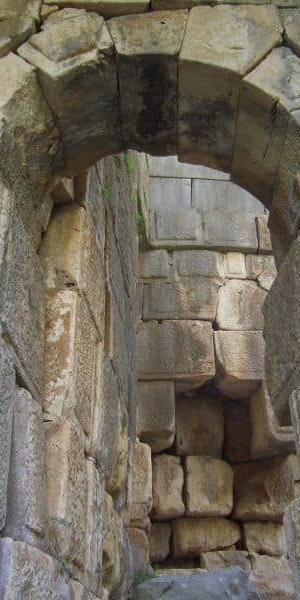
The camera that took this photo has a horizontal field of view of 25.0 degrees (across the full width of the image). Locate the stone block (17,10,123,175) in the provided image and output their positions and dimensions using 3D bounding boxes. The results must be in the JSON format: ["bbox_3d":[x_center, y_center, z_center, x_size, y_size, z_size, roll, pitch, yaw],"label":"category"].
[{"bbox_3d":[-0.503,-1.365,4.472,0.580,0.610,0.840,0,-30,0],"label":"stone block"}]

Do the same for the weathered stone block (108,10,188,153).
[{"bbox_3d":[-0.008,-1.444,4.524,0.510,0.415,0.850,0,-30,0],"label":"weathered stone block"}]

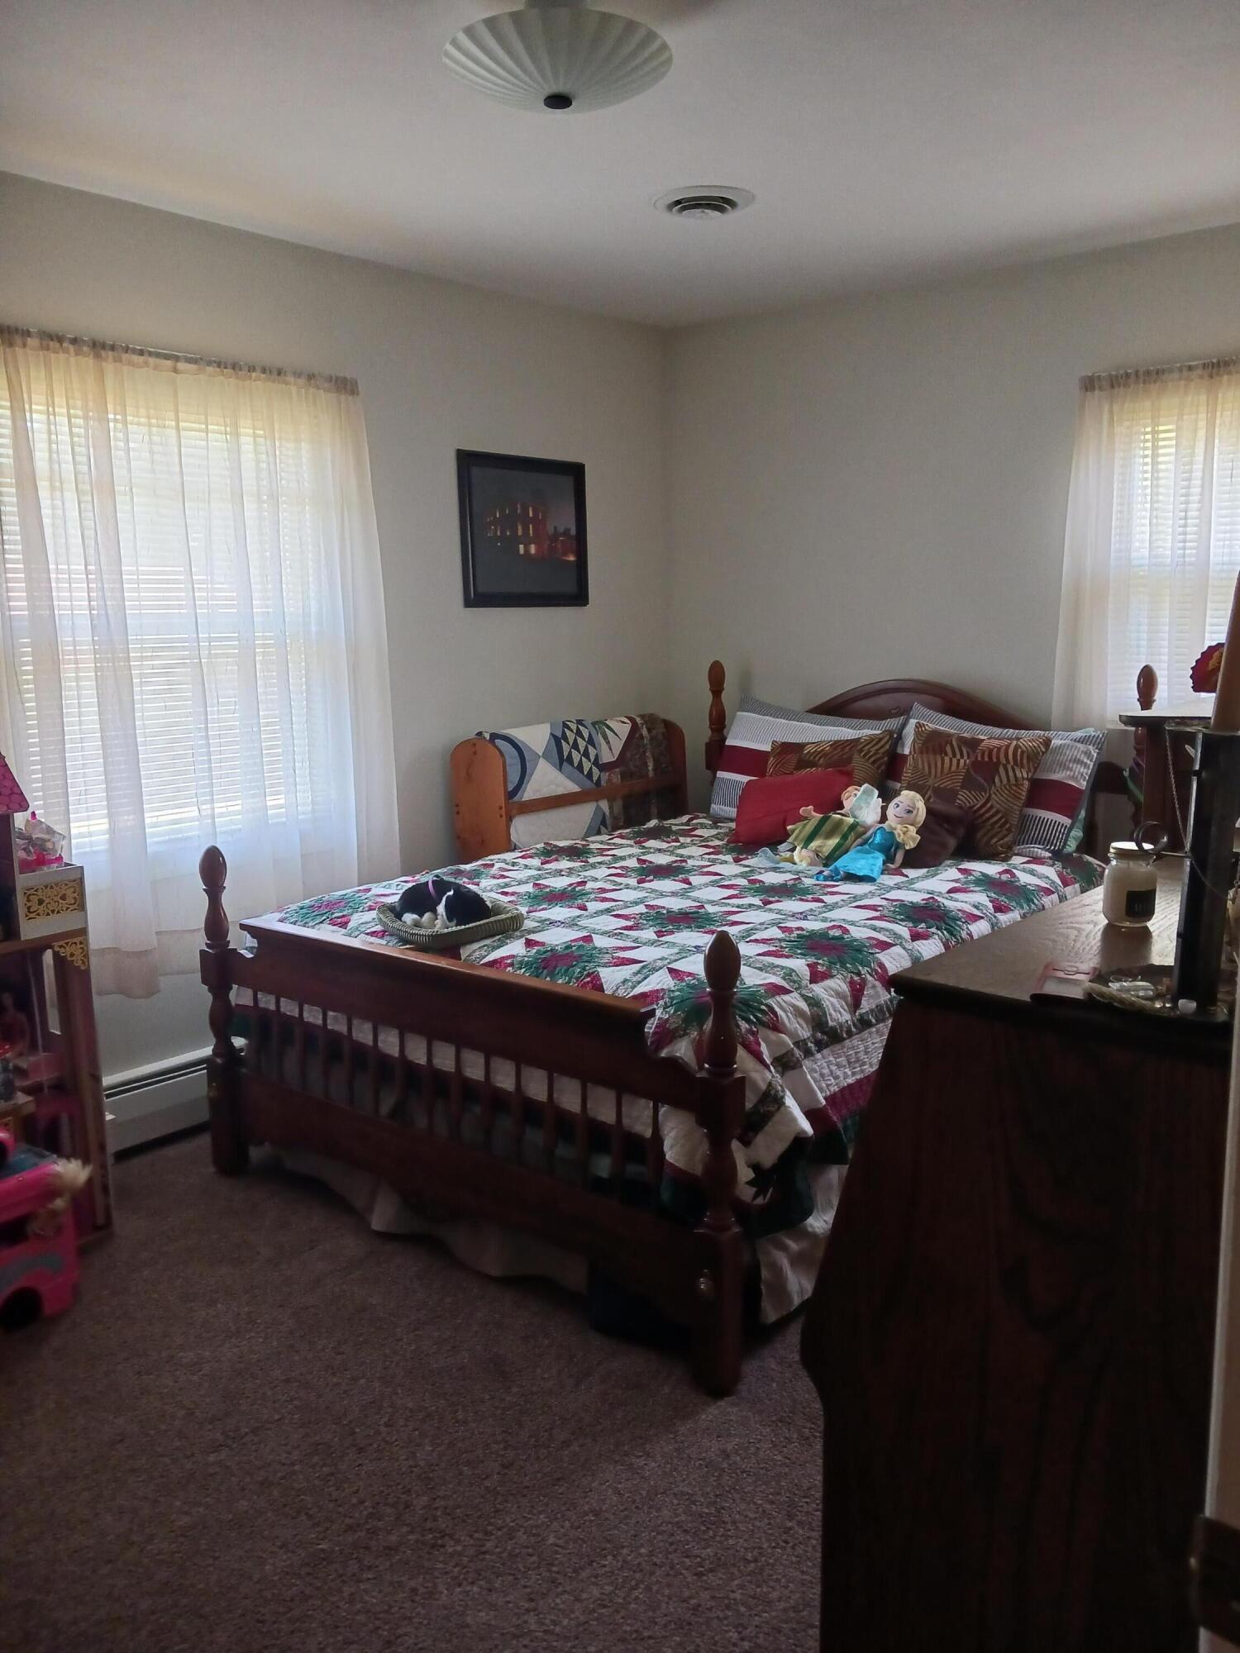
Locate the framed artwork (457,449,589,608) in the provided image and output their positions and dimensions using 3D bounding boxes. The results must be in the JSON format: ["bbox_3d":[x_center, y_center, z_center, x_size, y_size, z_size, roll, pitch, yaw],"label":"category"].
[{"bbox_3d":[-0.310,-0.986,4.332,0.027,0.490,0.602,7,13,40],"label":"framed artwork"}]

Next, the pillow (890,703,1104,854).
[{"bbox_3d":[1.106,-0.137,3.814,0.605,0.408,0.156,12,-11,41],"label":"pillow"}]

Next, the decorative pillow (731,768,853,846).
[{"bbox_3d":[0.528,-0.061,3.918,0.364,0.247,0.122,-2,-24,22],"label":"decorative pillow"}]

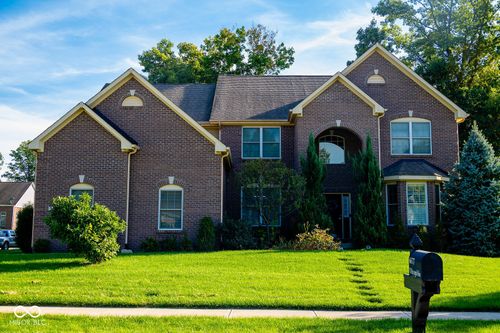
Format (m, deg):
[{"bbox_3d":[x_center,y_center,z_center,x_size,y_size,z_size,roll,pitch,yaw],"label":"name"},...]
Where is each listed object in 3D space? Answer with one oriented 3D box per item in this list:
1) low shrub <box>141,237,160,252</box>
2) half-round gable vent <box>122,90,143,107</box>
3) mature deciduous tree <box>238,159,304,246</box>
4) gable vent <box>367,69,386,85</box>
[{"bbox_3d":[-3.526,2.764,18.697,0.709,0.526,0.650,0,-7,0],"label":"low shrub"},{"bbox_3d":[-4.401,-2.553,19.847,0.790,0.606,0.120,0,-7,0],"label":"half-round gable vent"},{"bbox_3d":[0.896,1.512,21.990,2.751,3.687,2.600,0,-7,0],"label":"mature deciduous tree"},{"bbox_3d":[5.522,-3.908,23.031,0.869,0.675,0.120,0,-7,1],"label":"gable vent"}]

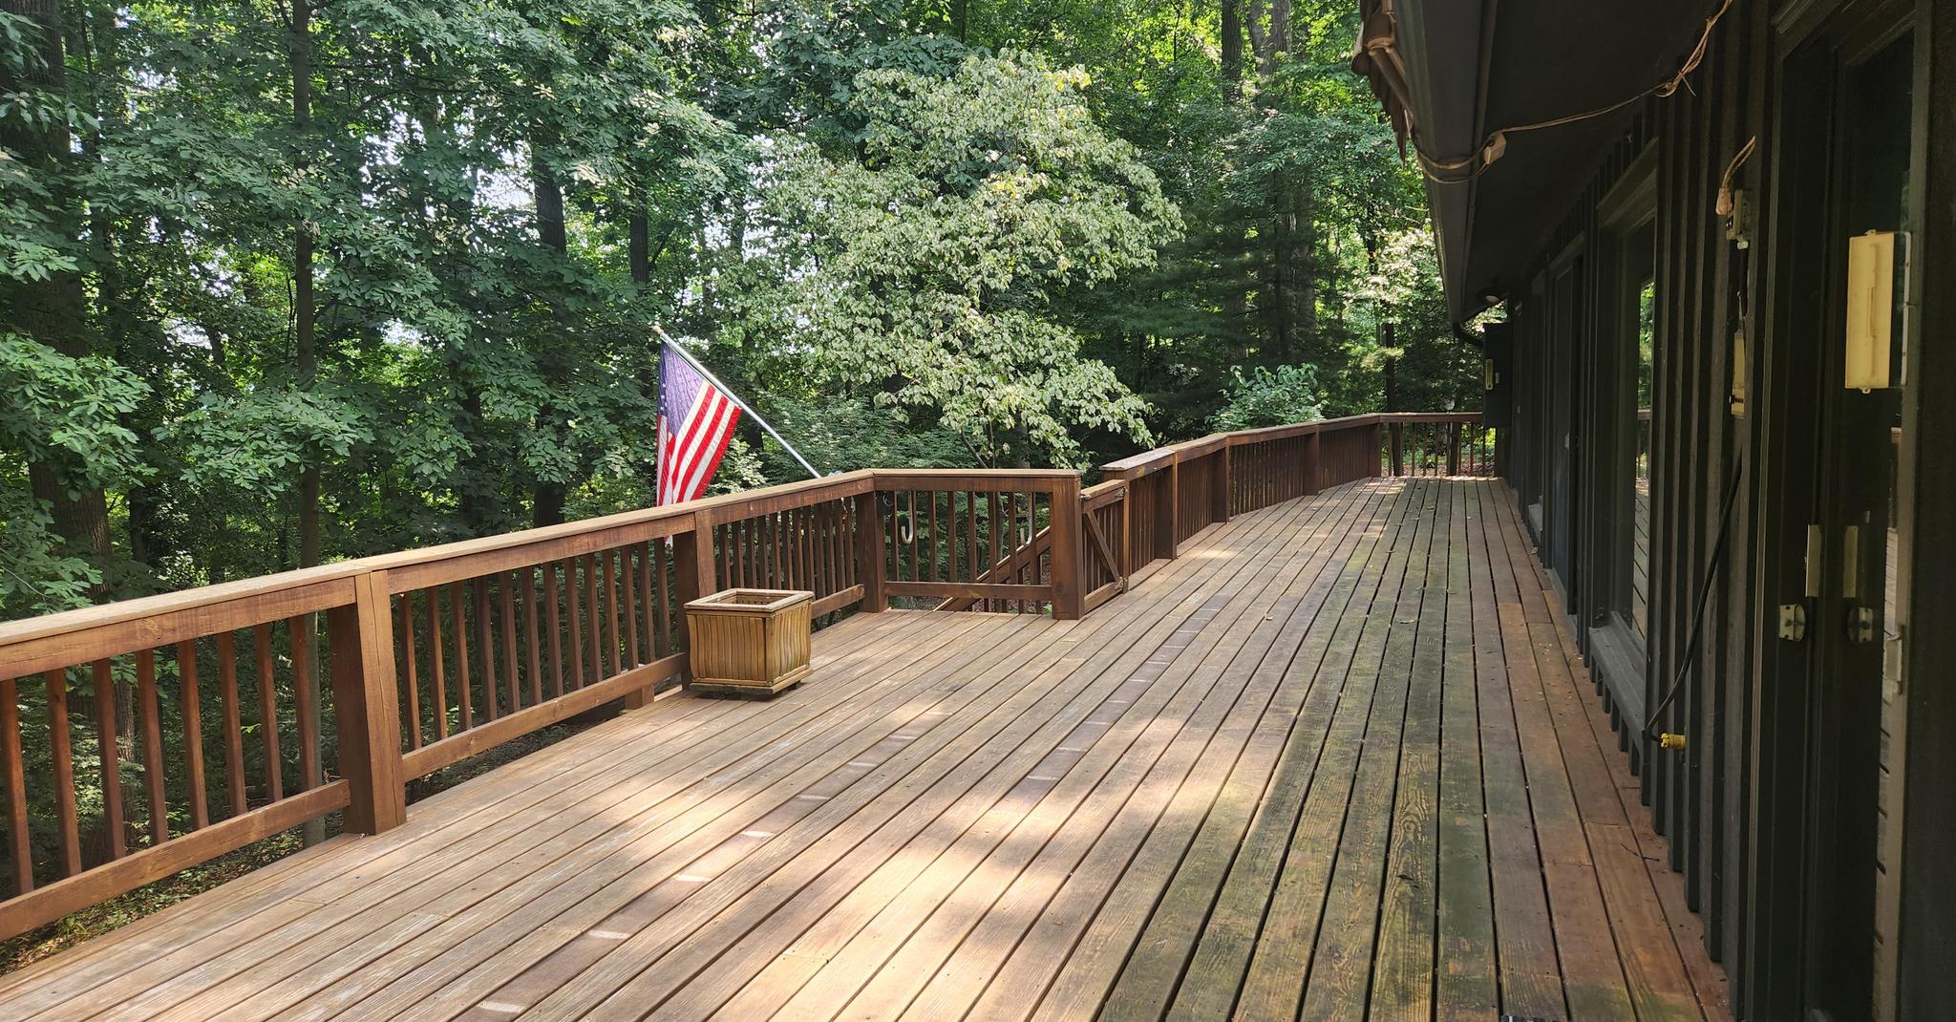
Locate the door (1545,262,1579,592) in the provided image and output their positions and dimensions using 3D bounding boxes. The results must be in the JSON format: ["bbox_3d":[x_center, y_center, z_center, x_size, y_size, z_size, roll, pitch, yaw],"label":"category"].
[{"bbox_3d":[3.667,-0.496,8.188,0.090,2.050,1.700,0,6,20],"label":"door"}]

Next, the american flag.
[{"bbox_3d":[-1.815,-0.453,8.581,0.608,1.338,0.220,0,6,20],"label":"american flag"}]

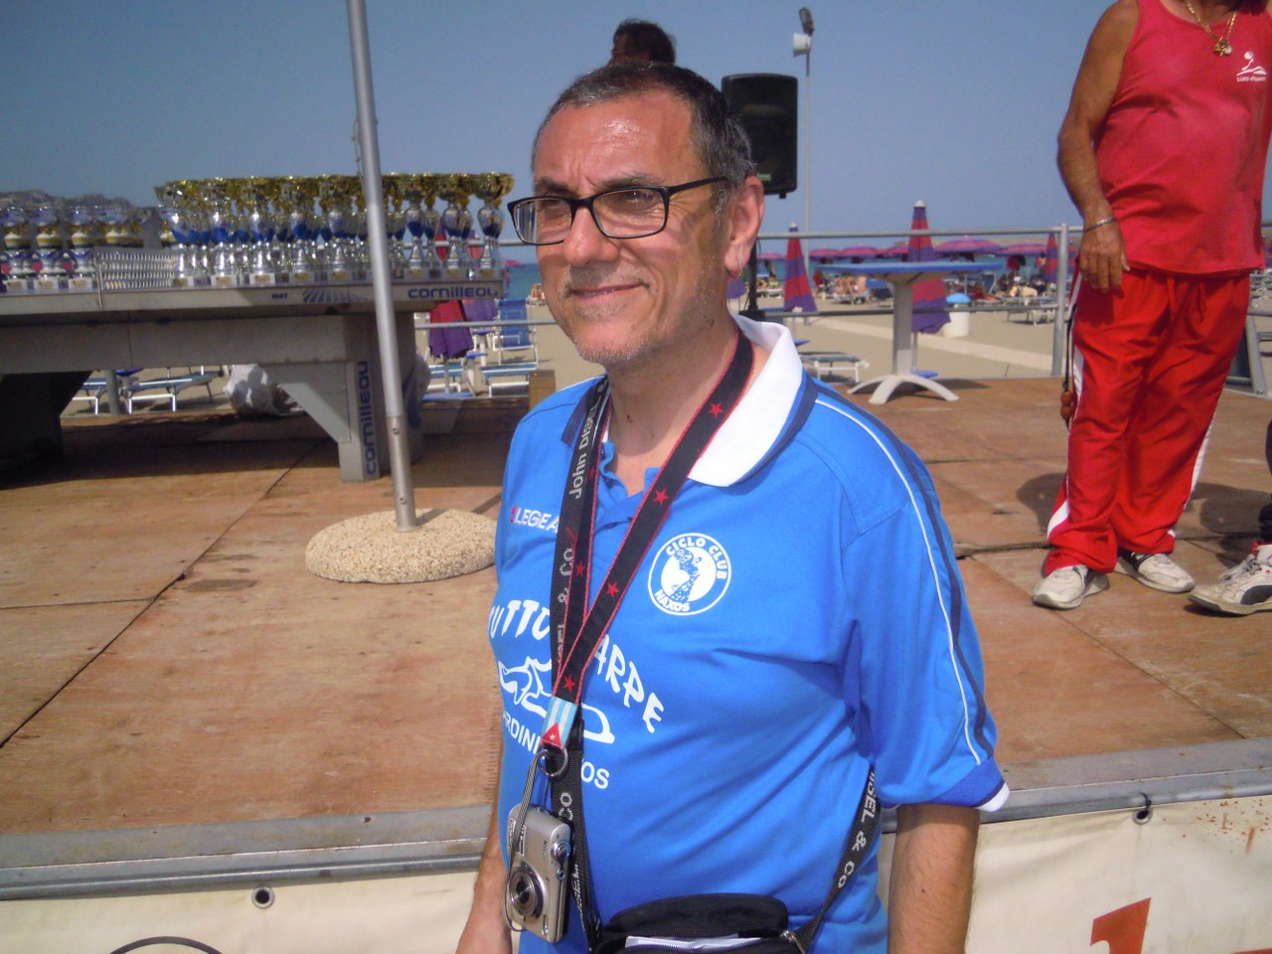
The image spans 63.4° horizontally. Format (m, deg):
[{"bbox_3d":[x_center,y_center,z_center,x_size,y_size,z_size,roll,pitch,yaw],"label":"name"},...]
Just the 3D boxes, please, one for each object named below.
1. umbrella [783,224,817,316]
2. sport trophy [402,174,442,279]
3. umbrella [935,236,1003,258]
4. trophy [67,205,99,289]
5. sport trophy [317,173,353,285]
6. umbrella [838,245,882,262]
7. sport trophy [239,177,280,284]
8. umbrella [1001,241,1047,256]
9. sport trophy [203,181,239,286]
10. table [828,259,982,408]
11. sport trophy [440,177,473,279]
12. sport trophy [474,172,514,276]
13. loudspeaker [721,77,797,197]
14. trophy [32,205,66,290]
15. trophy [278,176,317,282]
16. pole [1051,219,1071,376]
[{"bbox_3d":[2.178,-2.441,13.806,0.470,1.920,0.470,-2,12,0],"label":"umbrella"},{"bbox_3d":[-0.815,-0.924,3.808,0.117,0.377,0.117,-3,12,-8],"label":"sport trophy"},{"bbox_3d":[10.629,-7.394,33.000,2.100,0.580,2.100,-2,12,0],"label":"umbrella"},{"bbox_3d":[-1.974,-0.811,3.656,0.102,0.288,0.102,-3,12,-8],"label":"trophy"},{"bbox_3d":[-1.098,-0.904,3.771,0.117,0.377,0.117,-3,12,-8],"label":"sport trophy"},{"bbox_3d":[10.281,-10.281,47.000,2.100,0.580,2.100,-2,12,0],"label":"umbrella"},{"bbox_3d":[-1.372,-0.884,3.734,0.117,0.385,0.117,-3,12,-8],"label":"sport trophy"},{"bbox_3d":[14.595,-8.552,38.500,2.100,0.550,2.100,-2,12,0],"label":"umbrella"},{"bbox_3d":[-1.591,-0.931,3.929,0.125,0.395,0.119,-3,12,-6],"label":"sport trophy"},{"bbox_3d":[1.586,-0.854,6.047,0.877,0.757,0.877,-6,13,-19],"label":"table"},{"bbox_3d":[-0.681,-0.931,3.828,0.117,0.376,0.117,-3,12,-8],"label":"sport trophy"},{"bbox_3d":[-0.594,-0.979,4.019,0.125,0.398,0.119,-3,12,-6],"label":"sport trophy"},{"bbox_3d":[0.692,-1.930,5.800,0.385,0.630,0.360,-3,12,-8],"label":"loudspeaker"},{"bbox_3d":[-2.408,-0.927,4.166,0.115,0.325,0.109,-3,12,-6],"label":"trophy"},{"bbox_3d":[-1.306,-0.945,3.949,0.125,0.399,0.119,-3,12,-6],"label":"trophy"},{"bbox_3d":[2.807,-1.162,6.783,0.054,0.989,0.054,-2,12,0],"label":"pole"}]

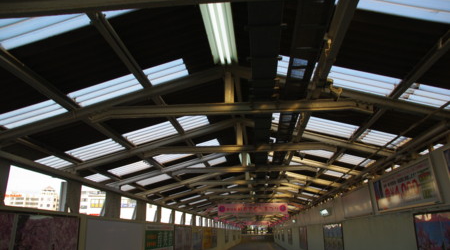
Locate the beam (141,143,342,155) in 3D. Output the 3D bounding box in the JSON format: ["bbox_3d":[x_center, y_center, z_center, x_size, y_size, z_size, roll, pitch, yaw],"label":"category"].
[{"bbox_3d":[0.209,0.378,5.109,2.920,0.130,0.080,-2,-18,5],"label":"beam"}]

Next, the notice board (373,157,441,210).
[{"bbox_3d":[3.164,1.191,6.131,0.050,0.676,2.544,-2,-18,5],"label":"notice board"}]

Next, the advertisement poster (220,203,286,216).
[{"bbox_3d":[1.170,3.538,14.148,2.880,0.480,0.040,-2,-18,5],"label":"advertisement poster"}]

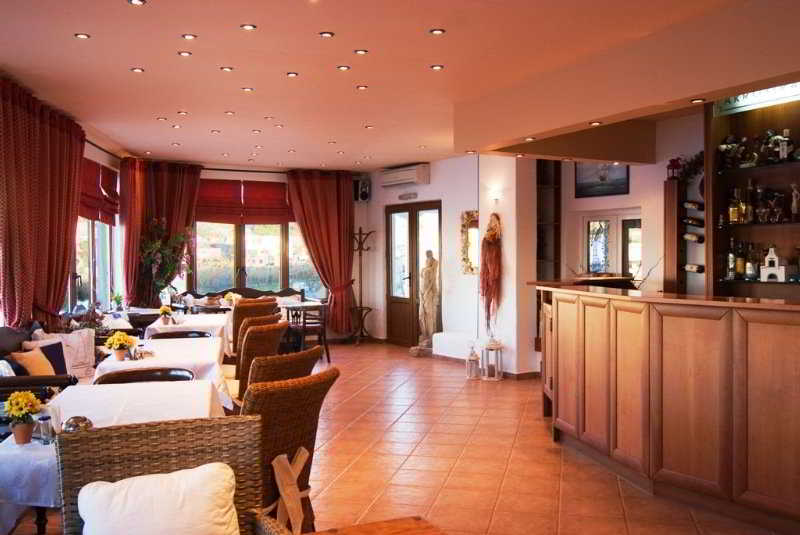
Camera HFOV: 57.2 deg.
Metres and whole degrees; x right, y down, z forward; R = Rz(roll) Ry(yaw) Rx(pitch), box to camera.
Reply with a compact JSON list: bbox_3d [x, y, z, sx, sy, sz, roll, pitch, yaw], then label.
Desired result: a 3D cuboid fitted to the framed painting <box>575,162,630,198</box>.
[{"bbox_3d":[2.230,-1.048,8.125,0.030,0.520,0.790,0,1,-35],"label":"framed painting"}]

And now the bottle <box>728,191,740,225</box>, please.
[{"bbox_3d":[2.630,-0.472,5.770,0.088,0.265,0.080,0,1,25],"label":"bottle"}]

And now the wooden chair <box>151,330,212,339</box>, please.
[{"bbox_3d":[-1.671,0.897,5.598,0.550,0.780,0.550,0,1,-14],"label":"wooden chair"}]

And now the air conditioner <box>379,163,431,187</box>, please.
[{"bbox_3d":[0.077,-1.407,11.258,0.220,0.290,1.000,0,1,-35],"label":"air conditioner"}]

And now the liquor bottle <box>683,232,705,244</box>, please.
[{"bbox_3d":[2.730,-0.280,6.850,0.077,0.077,0.300,0,11,-34],"label":"liquor bottle"}]

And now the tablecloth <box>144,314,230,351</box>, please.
[{"bbox_3d":[-2.000,0.662,7.100,0.760,0.320,1.500,0,1,-13],"label":"tablecloth"}]

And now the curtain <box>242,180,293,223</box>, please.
[{"bbox_3d":[-2.072,-1.004,11.397,0.710,0.660,0.080,0,1,-23],"label":"curtain"}]

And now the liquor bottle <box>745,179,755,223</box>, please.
[{"bbox_3d":[2.928,-0.561,6.150,0.080,0.360,0.080,0,1,-35],"label":"liquor bottle"}]

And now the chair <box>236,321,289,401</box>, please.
[{"bbox_3d":[-1.104,0.833,4.967,0.600,0.920,0.520,0,1,29],"label":"chair"}]

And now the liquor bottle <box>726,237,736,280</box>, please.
[{"bbox_3d":[2.800,-0.073,6.200,0.073,0.345,0.073,0,1,-35],"label":"liquor bottle"}]

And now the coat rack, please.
[{"bbox_3d":[-0.624,0.272,11.600,0.460,1.830,0.460,0,1,-3],"label":"coat rack"}]

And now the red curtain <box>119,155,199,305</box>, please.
[{"bbox_3d":[-3.380,-0.286,10.380,1.100,2.400,0.300,-1,1,-27],"label":"red curtain"}]

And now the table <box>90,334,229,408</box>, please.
[{"bbox_3d":[-1.440,0.891,4.670,0.680,0.750,1.260,0,1,-10],"label":"table"}]

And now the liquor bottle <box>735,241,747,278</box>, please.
[{"bbox_3d":[2.658,-0.059,5.730,0.083,0.295,0.083,0,1,25],"label":"liquor bottle"}]

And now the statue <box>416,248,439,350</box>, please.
[{"bbox_3d":[0.388,0.465,10.350,0.300,1.410,0.280,0,1,20],"label":"statue"}]

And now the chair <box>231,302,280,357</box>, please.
[{"bbox_3d":[-1.551,0.811,7.255,0.520,0.920,0.600,-1,1,-43],"label":"chair"}]

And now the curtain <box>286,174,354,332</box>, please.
[{"bbox_3d":[-1.240,-0.229,11.520,1.100,2.540,0.250,-1,1,-27],"label":"curtain"}]

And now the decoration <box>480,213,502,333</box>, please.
[{"bbox_3d":[1.031,0.056,8.270,0.110,1.350,0.280,-1,1,-34],"label":"decoration"}]

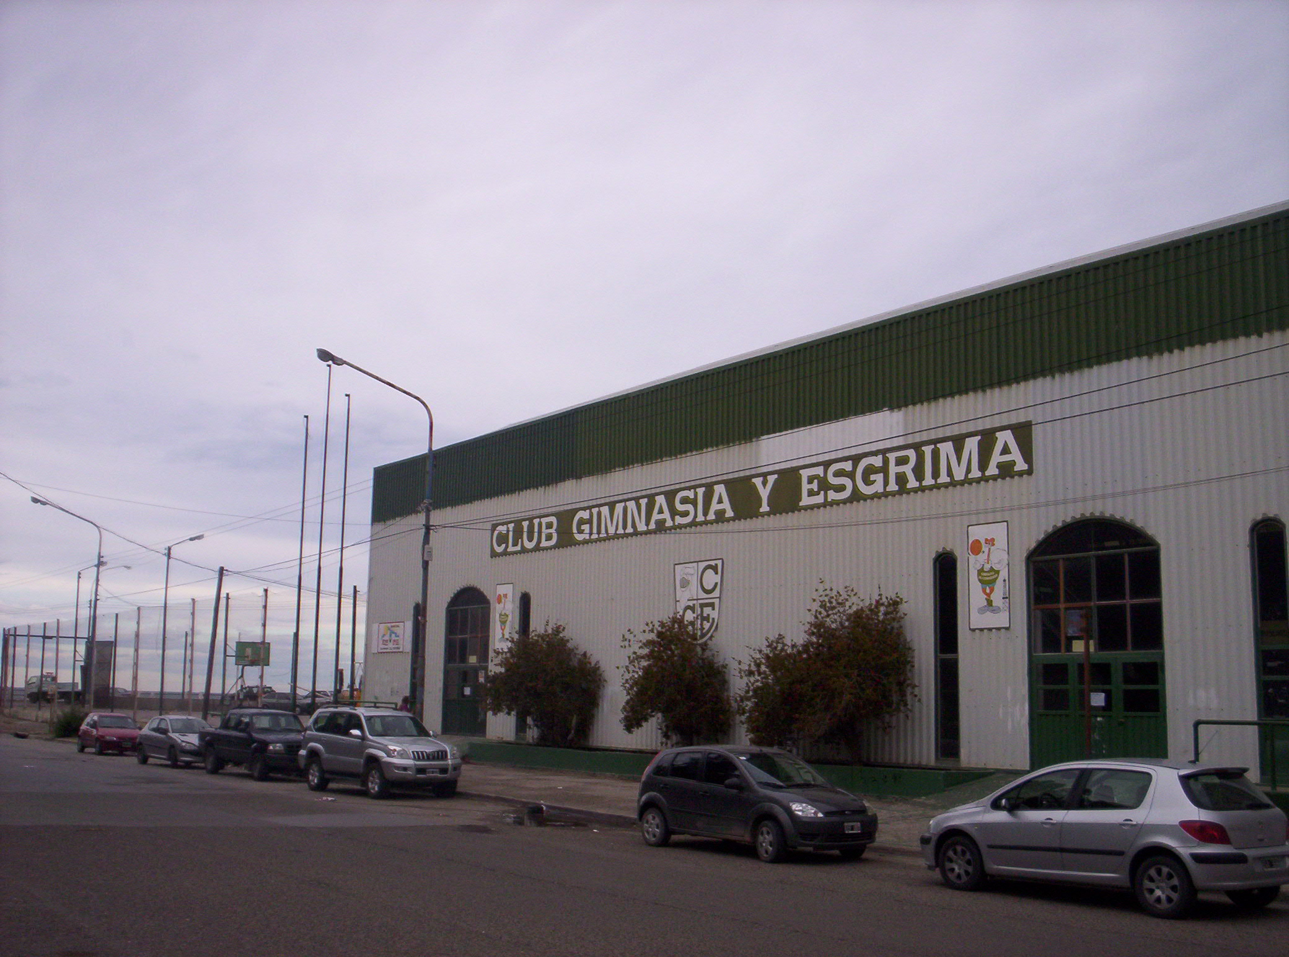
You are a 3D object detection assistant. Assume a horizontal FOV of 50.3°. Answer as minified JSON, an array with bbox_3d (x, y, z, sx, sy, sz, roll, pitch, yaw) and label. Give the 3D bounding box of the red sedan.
[{"bbox_3d":[-17.655,8.429,45.608,1.650,1.410,3.900,7,-11,-36],"label":"red sedan"}]

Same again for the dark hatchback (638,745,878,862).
[{"bbox_3d":[1.519,4.529,19.395,1.690,1.470,3.920,8,-11,-36],"label":"dark hatchback"}]

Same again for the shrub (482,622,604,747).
[{"bbox_3d":[-2.972,6.042,40.323,3.200,3.620,3.700,8,-11,-36],"label":"shrub"}]

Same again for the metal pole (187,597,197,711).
[{"bbox_3d":[-22.186,9.025,67.132,0.140,6.400,0.140,8,-11,-36],"label":"metal pole"}]

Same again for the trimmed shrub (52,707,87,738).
[{"bbox_3d":[-26.220,11.072,62.708,1.576,1.286,1.576,8,-11,-36],"label":"trimmed shrub"}]

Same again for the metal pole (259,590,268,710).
[{"bbox_3d":[-16.053,7.796,57.697,0.150,6.404,0.150,8,-11,-36],"label":"metal pole"}]

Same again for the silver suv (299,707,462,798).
[{"bbox_3d":[-5.748,5.864,29.601,1.880,1.880,4.780,8,-12,-37],"label":"silver suv"}]

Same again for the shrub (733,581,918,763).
[{"bbox_3d":[3.838,4.220,29.563,2.500,3.858,4.829,8,-11,-36],"label":"shrub"}]

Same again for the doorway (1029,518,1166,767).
[{"bbox_3d":[8.389,3.127,25.634,0.250,4.726,2.980,8,-11,-36],"label":"doorway"}]

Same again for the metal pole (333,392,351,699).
[{"bbox_3d":[-11.250,3.309,50.887,0.150,13.219,0.150,8,-11,-36],"label":"metal pole"}]

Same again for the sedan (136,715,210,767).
[{"bbox_3d":[-12.615,7.269,37.811,1.660,1.430,3.850,8,-12,-37],"label":"sedan"}]

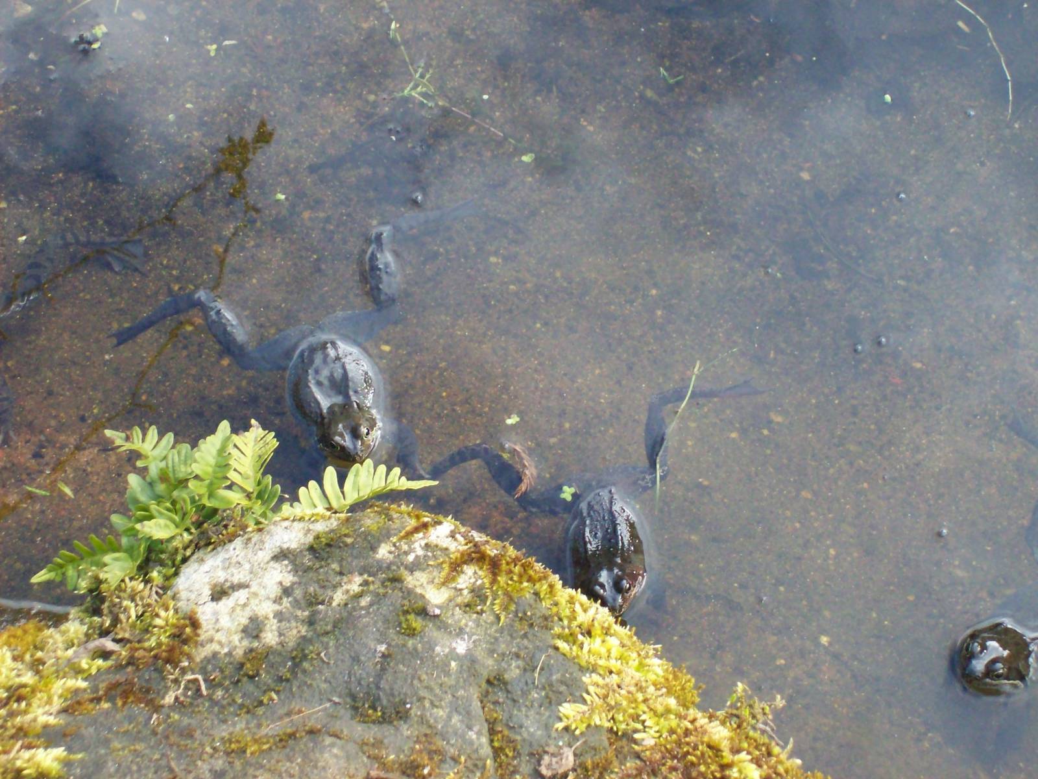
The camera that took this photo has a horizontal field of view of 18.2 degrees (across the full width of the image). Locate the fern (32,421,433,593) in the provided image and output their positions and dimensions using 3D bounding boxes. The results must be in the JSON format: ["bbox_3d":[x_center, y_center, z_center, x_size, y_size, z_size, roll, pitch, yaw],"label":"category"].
[{"bbox_3d":[-0.126,0.051,1.420,0.175,0.062,0.075,0,47,0],"label":"fern"}]

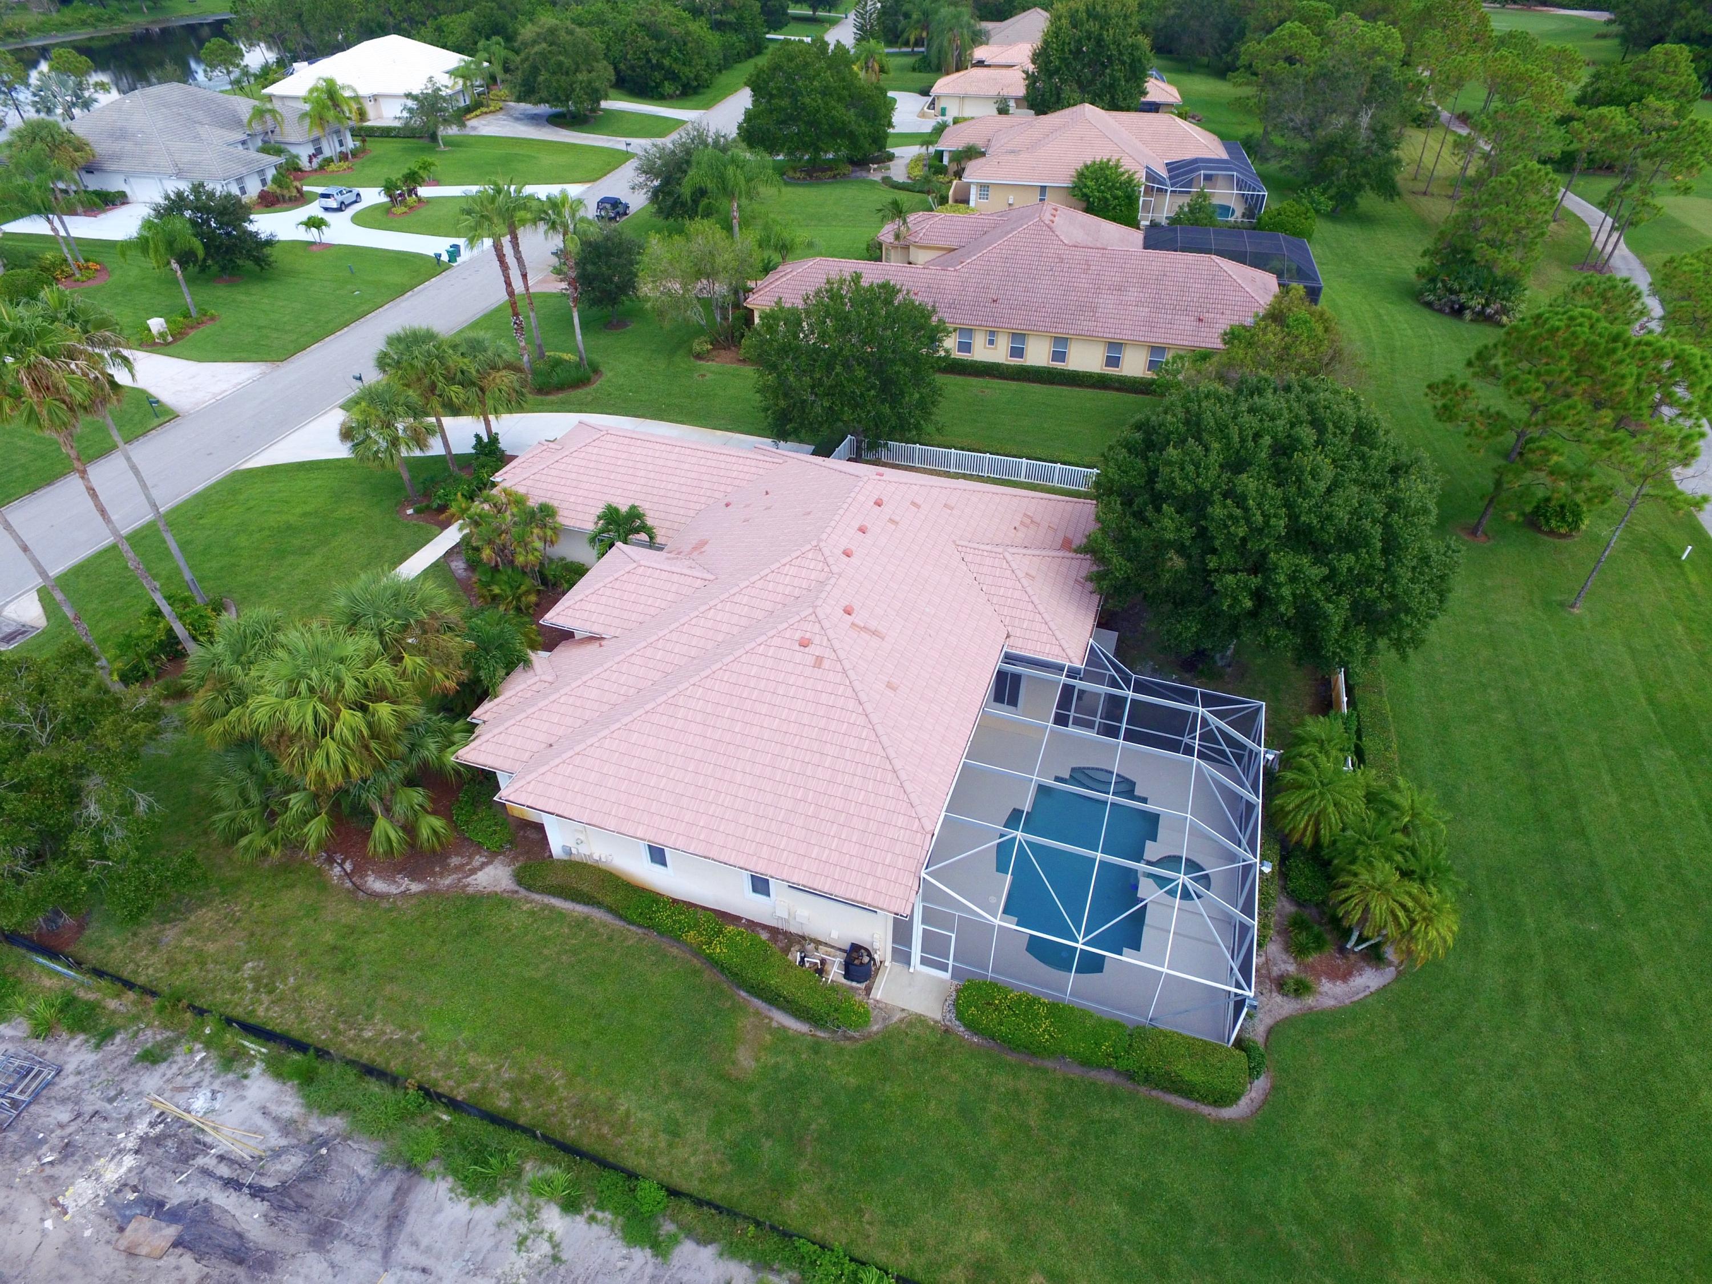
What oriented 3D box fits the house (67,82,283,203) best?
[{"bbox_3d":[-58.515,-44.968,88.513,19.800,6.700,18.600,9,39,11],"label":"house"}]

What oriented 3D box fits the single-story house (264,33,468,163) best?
[{"bbox_3d":[-57.434,-70.092,121.366,22.000,7.500,22.000,5,39,5],"label":"single-story house"}]

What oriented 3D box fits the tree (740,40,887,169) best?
[{"bbox_3d":[-4.355,-54.781,101.361,15.400,11.200,14.200,0,39,0],"label":"tree"}]

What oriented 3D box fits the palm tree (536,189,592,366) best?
[{"bbox_3d":[-15.475,-19.700,54.671,3.400,9.600,3.400,0,39,0],"label":"palm tree"}]

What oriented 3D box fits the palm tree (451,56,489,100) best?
[{"bbox_3d":[-43.859,-63.150,112.453,3.800,5.400,3.800,0,39,0],"label":"palm tree"}]

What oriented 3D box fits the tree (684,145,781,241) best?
[{"bbox_3d":[-8.390,-28.809,69.379,6.400,10.700,6.200,0,39,0],"label":"tree"}]

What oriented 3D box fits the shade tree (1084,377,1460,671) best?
[{"bbox_3d":[13.412,-3.238,33.420,11.500,10.500,11.500,0,39,0],"label":"shade tree"}]

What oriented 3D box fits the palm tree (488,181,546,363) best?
[{"bbox_3d":[-19.023,-21.439,57.862,3.150,10.170,3.150,0,38,0],"label":"palm tree"}]

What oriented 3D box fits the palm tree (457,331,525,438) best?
[{"bbox_3d":[-17.299,-11.665,48.255,3.250,6.750,3.250,0,38,0],"label":"palm tree"}]

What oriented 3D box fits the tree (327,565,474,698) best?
[{"bbox_3d":[-15.179,0.335,33.805,4.360,5.850,4.360,0,38,0],"label":"tree"}]

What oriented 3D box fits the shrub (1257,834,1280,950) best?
[{"bbox_3d":[13.160,7.872,31.404,0.550,0.700,4.300,12,40,15],"label":"shrub"}]

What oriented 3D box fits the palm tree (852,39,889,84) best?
[{"bbox_3d":[2.076,-75.519,130.549,5.000,7.000,5.000,0,39,0],"label":"palm tree"}]

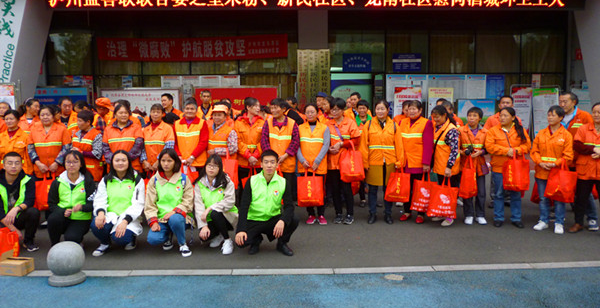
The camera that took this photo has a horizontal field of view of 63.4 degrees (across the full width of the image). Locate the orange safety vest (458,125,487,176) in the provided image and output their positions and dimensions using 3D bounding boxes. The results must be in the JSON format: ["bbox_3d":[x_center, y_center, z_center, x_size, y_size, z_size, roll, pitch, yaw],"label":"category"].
[{"bbox_3d":[2.281,-0.033,6.379,0.410,0.690,0.270,1,6,8],"label":"orange safety vest"}]

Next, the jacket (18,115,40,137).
[{"bbox_3d":[-3.816,-0.261,6.859,0.450,0.650,0.280,-2,6,-20],"label":"jacket"}]

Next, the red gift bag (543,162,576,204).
[{"bbox_3d":[3.165,0.358,5.896,0.350,0.470,0.140,2,6,15],"label":"red gift bag"}]

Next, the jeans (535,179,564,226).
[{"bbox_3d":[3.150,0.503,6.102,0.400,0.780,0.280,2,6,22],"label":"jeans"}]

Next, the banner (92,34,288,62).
[{"bbox_3d":[-2.679,-2.642,12.095,4.850,0.570,0.050,0,6,0],"label":"banner"}]

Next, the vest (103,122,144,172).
[{"bbox_3d":[-2.313,-0.092,6.360,0.540,0.660,0.320,-1,5,-9],"label":"vest"}]

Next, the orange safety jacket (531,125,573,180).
[{"bbox_3d":[3.057,-0.017,5.886,0.470,0.681,0.340,3,5,30],"label":"orange safety jacket"}]

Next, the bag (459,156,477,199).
[{"bbox_3d":[2.146,0.300,6.200,0.140,0.540,0.280,4,7,37],"label":"bag"}]

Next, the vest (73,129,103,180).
[{"bbox_3d":[-2.723,0.002,6.219,0.350,0.707,0.280,0,4,3],"label":"vest"}]

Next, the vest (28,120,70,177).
[{"bbox_3d":[-3.240,-0.058,6.276,0.500,0.730,0.290,-1,6,-12],"label":"vest"}]

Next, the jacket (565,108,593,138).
[{"bbox_3d":[3.719,-0.288,6.504,0.500,0.680,0.320,3,7,30],"label":"jacket"}]

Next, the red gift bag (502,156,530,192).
[{"bbox_3d":[2.704,0.244,6.076,0.330,0.460,0.140,1,6,5],"label":"red gift bag"}]

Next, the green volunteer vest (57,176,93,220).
[{"bbox_3d":[-2.488,0.475,5.355,0.380,0.500,0.260,-1,6,-10],"label":"green volunteer vest"}]

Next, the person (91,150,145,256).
[{"bbox_3d":[-1.992,0.497,5.297,0.530,1.060,0.650,-1,6,-9],"label":"person"}]

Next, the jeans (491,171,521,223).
[{"bbox_3d":[2.627,0.512,6.188,0.380,0.759,0.270,2,5,20],"label":"jeans"}]

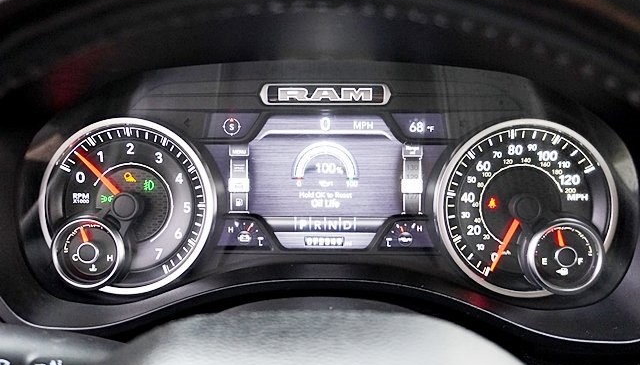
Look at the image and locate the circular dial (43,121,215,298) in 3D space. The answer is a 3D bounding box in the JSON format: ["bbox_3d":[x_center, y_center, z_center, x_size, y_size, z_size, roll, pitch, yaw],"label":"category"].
[{"bbox_3d":[-0.125,0.015,0.465,0.115,0.115,0.022,0,0,2],"label":"circular dial"}]

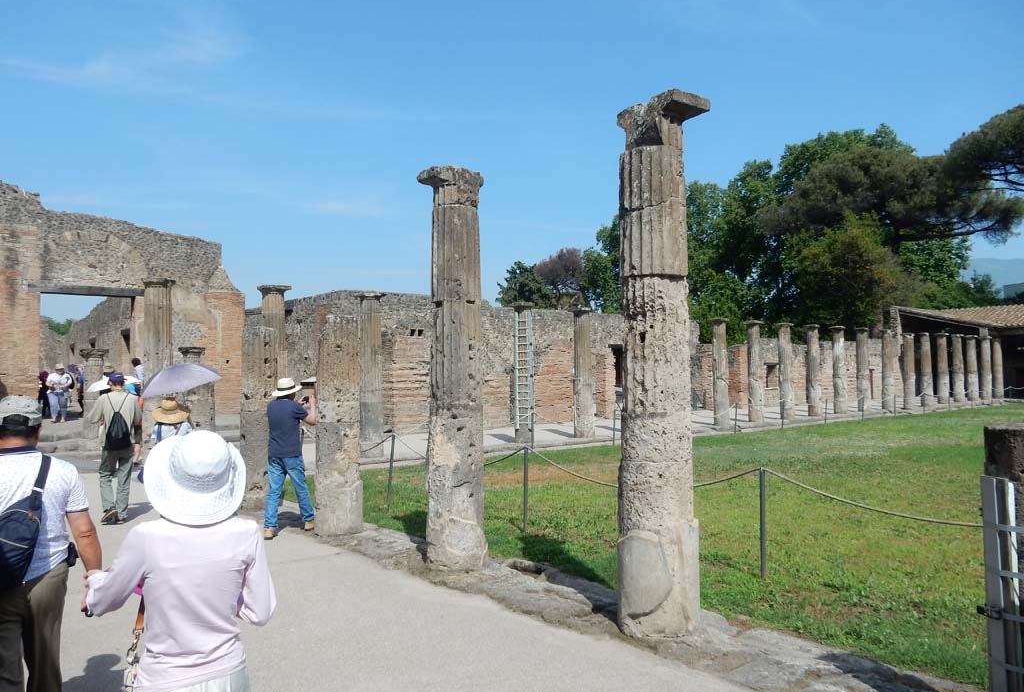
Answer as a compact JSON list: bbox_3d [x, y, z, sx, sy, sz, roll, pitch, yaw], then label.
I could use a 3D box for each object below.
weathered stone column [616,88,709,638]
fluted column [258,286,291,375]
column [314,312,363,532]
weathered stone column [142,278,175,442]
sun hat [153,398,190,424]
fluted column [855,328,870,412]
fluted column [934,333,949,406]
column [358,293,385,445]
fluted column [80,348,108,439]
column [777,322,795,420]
[{"bbox_3d":[0.966,0.107,5.055,0.550,3.540,0.550,-1,-3,0],"label":"weathered stone column"},{"bbox_3d":[-4.609,0.570,14.361,0.560,3.500,0.560,1,-3,-41],"label":"fluted column"},{"bbox_3d":[-1.929,0.850,8.220,0.530,2.400,0.530,2,-2,-41],"label":"column"},{"bbox_3d":[-6.309,0.564,13.173,0.550,3.500,0.550,1,-3,-41],"label":"weathered stone column"},{"bbox_3d":[-3.822,0.741,8.300,0.410,0.200,0.410,-4,12,-17],"label":"sun hat"},{"bbox_3d":[15.077,1.054,31.515,0.550,3.500,0.550,1,-3,-41],"label":"fluted column"},{"bbox_3d":[21.657,1.205,37.159,0.550,3.500,0.550,1,-3,-41],"label":"fluted column"},{"bbox_3d":[-2.976,0.608,15.759,0.560,3.500,0.560,0,-2,0],"label":"column"},{"bbox_3d":[-9.767,1.111,17.300,0.600,2.100,0.600,2,-2,-41],"label":"fluted column"},{"bbox_3d":[10.142,0.941,27.282,0.550,3.500,0.550,1,-3,-41],"label":"column"}]

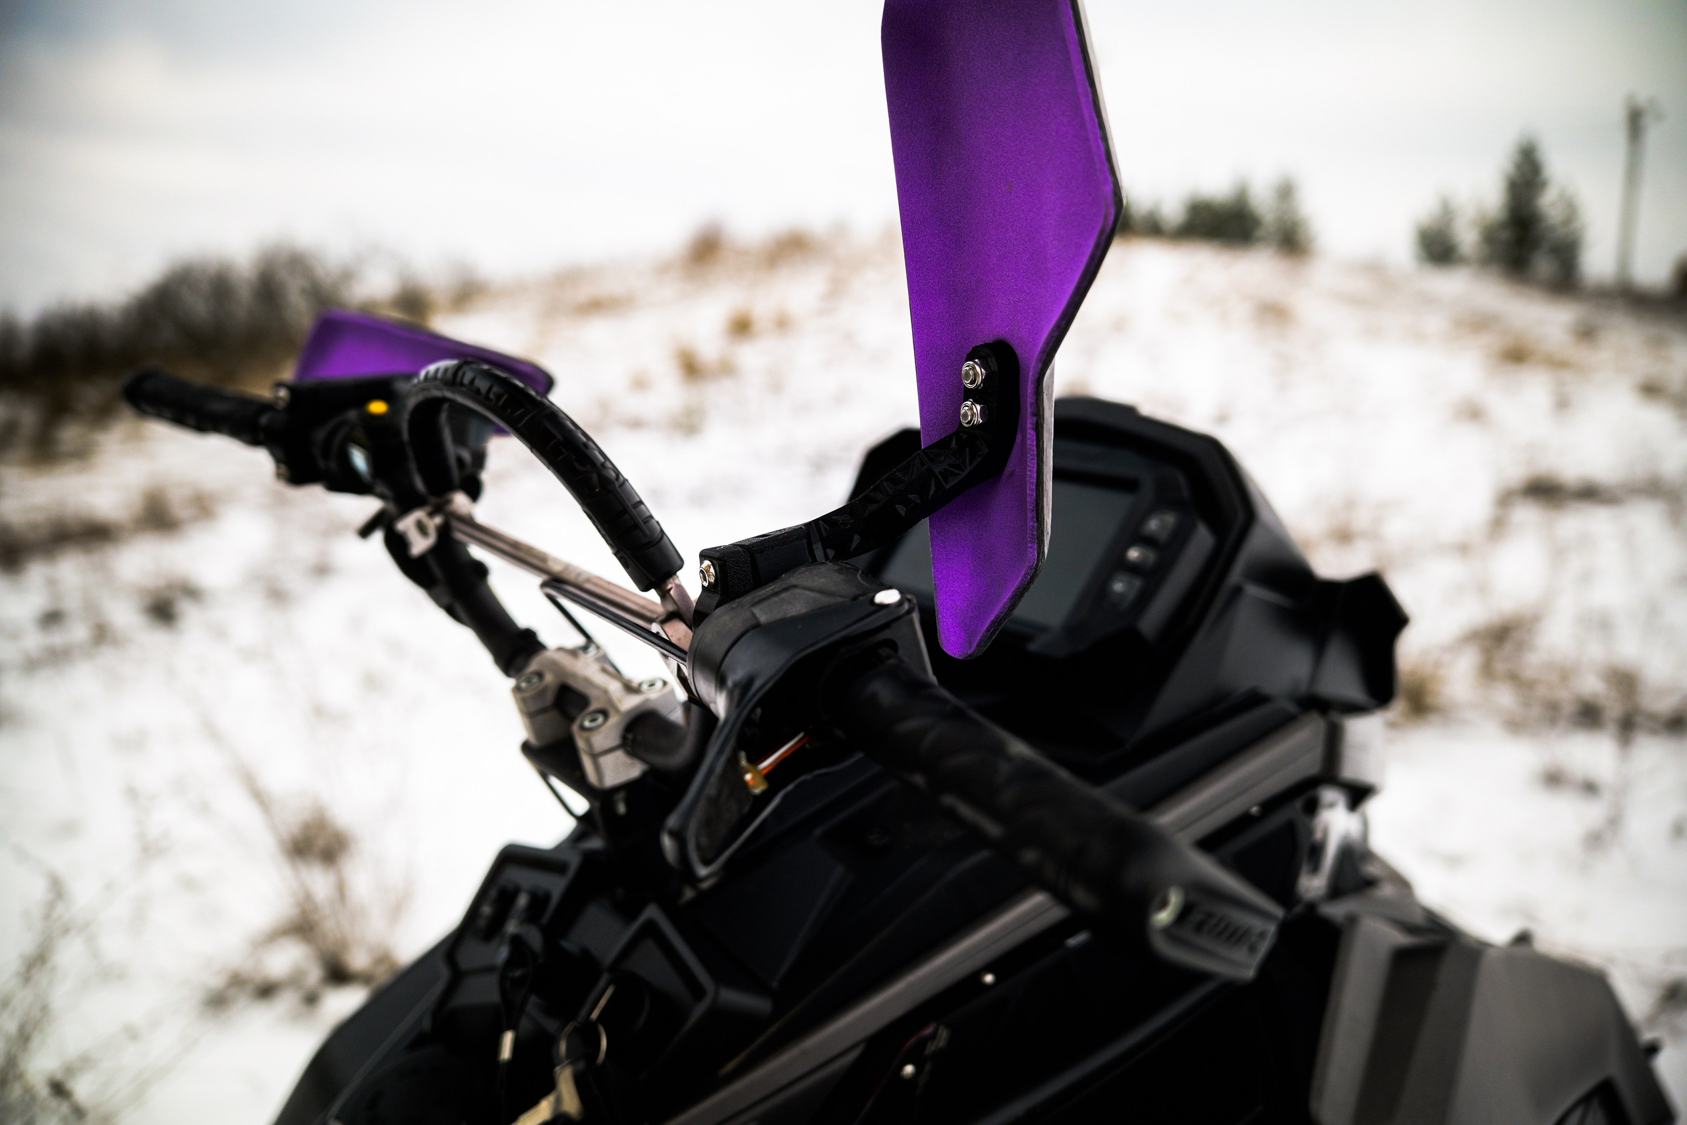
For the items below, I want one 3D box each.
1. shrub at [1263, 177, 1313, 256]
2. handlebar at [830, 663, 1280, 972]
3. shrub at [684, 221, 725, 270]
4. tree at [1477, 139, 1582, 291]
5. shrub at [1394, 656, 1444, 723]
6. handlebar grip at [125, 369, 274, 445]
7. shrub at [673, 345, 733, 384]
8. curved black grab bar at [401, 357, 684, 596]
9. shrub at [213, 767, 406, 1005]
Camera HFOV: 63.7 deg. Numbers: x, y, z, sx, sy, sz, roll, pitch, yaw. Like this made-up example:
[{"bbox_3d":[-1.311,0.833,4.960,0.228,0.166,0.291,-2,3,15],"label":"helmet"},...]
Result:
[{"bbox_3d":[11.457,-8.904,35.000,1.290,2.035,1.290,3,8,18],"label":"shrub"},{"bbox_3d":[0.053,0.067,0.414,0.048,0.036,0.166,-31,34,-21],"label":"handlebar"},{"bbox_3d":[-2.047,-4.671,20.000,0.621,0.678,0.621,-1,8,-6],"label":"shrub"},{"bbox_3d":[21.224,-10.828,42.000,3.300,4.681,3.300,4,9,26],"label":"tree"},{"bbox_3d":[1.863,0.416,4.400,0.171,0.213,0.171,3,9,23],"label":"shrub"},{"bbox_3d":[-0.414,-0.102,0.870,0.141,0.033,0.033,15,44,28],"label":"handlebar grip"},{"bbox_3d":[-1.343,-1.890,13.000,0.580,0.391,0.580,-1,8,-6],"label":"shrub"},{"bbox_3d":[-0.151,-0.053,0.602,0.029,0.088,0.212,-40,38,-28],"label":"curved black grab bar"},{"bbox_3d":[-1.065,0.640,2.700,0.393,0.492,0.353,-3,9,-22],"label":"shrub"}]

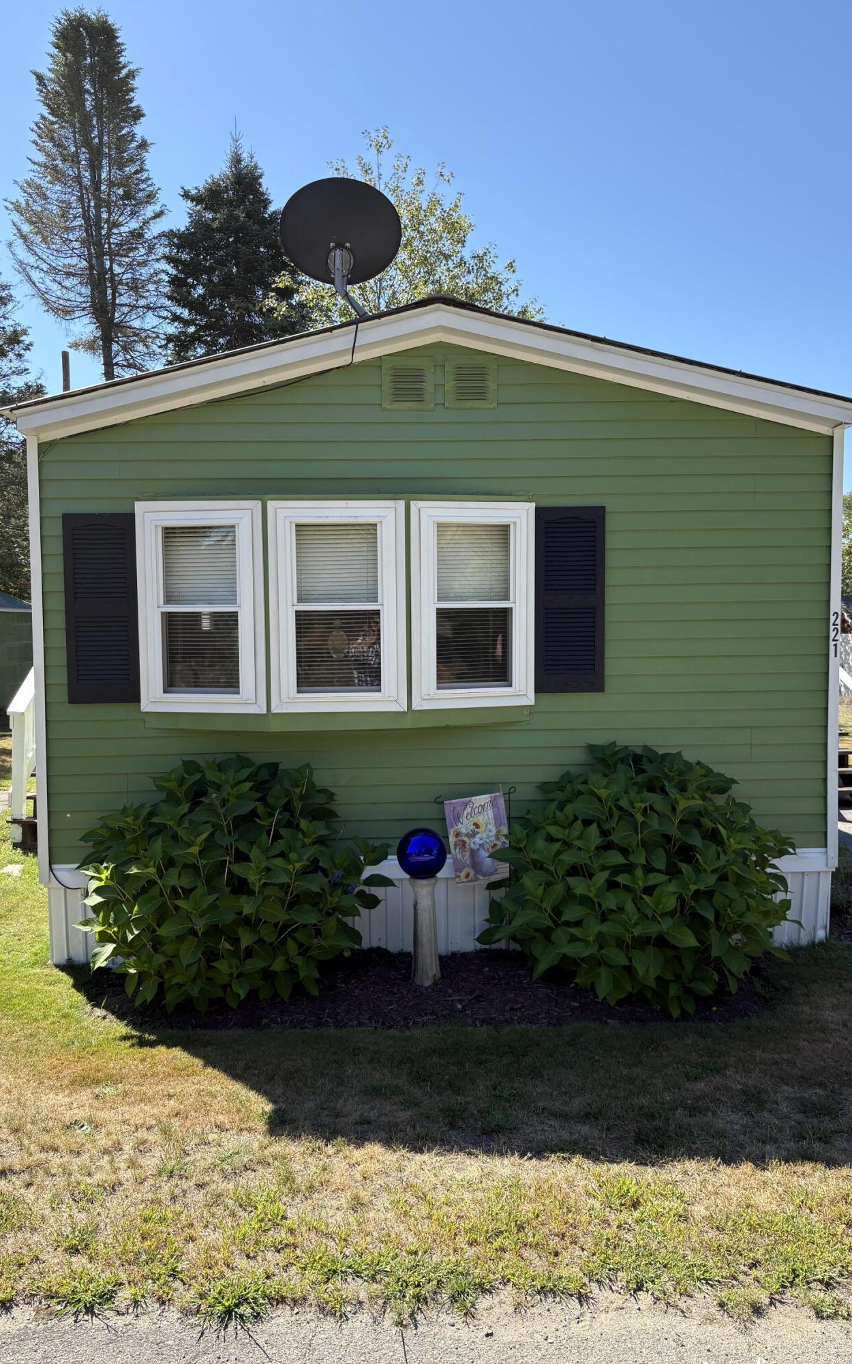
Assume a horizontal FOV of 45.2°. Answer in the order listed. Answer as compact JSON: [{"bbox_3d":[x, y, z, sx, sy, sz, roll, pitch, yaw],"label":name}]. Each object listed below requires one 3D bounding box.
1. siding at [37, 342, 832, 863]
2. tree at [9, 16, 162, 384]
[{"bbox_3d":[0.089,-0.425,5.574,4.296,2.791,0.150,-1,4,-2],"label":"siding"},{"bbox_3d":[-8.833,-8.648,27.208,4.281,17.811,4.281,-1,4,-2],"label":"tree"}]

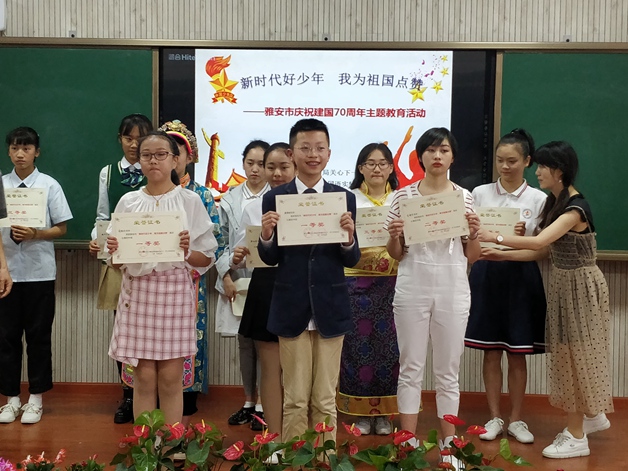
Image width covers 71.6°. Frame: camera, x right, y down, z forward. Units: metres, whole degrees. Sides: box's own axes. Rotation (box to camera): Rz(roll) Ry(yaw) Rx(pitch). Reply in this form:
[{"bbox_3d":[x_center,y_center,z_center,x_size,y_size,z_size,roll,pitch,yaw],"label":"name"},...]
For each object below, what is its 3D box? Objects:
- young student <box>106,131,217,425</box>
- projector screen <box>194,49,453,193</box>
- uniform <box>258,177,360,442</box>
[{"bbox_3d":[-0.684,0.254,1.940,0.470,1.444,0.380,1,1,8],"label":"young student"},{"bbox_3d":[0.057,-0.538,2.610,1.547,1.160,0.060,1,1,1],"label":"projector screen"},{"bbox_3d":[-0.020,0.366,1.930,0.450,1.254,0.320,1,1,3],"label":"uniform"}]

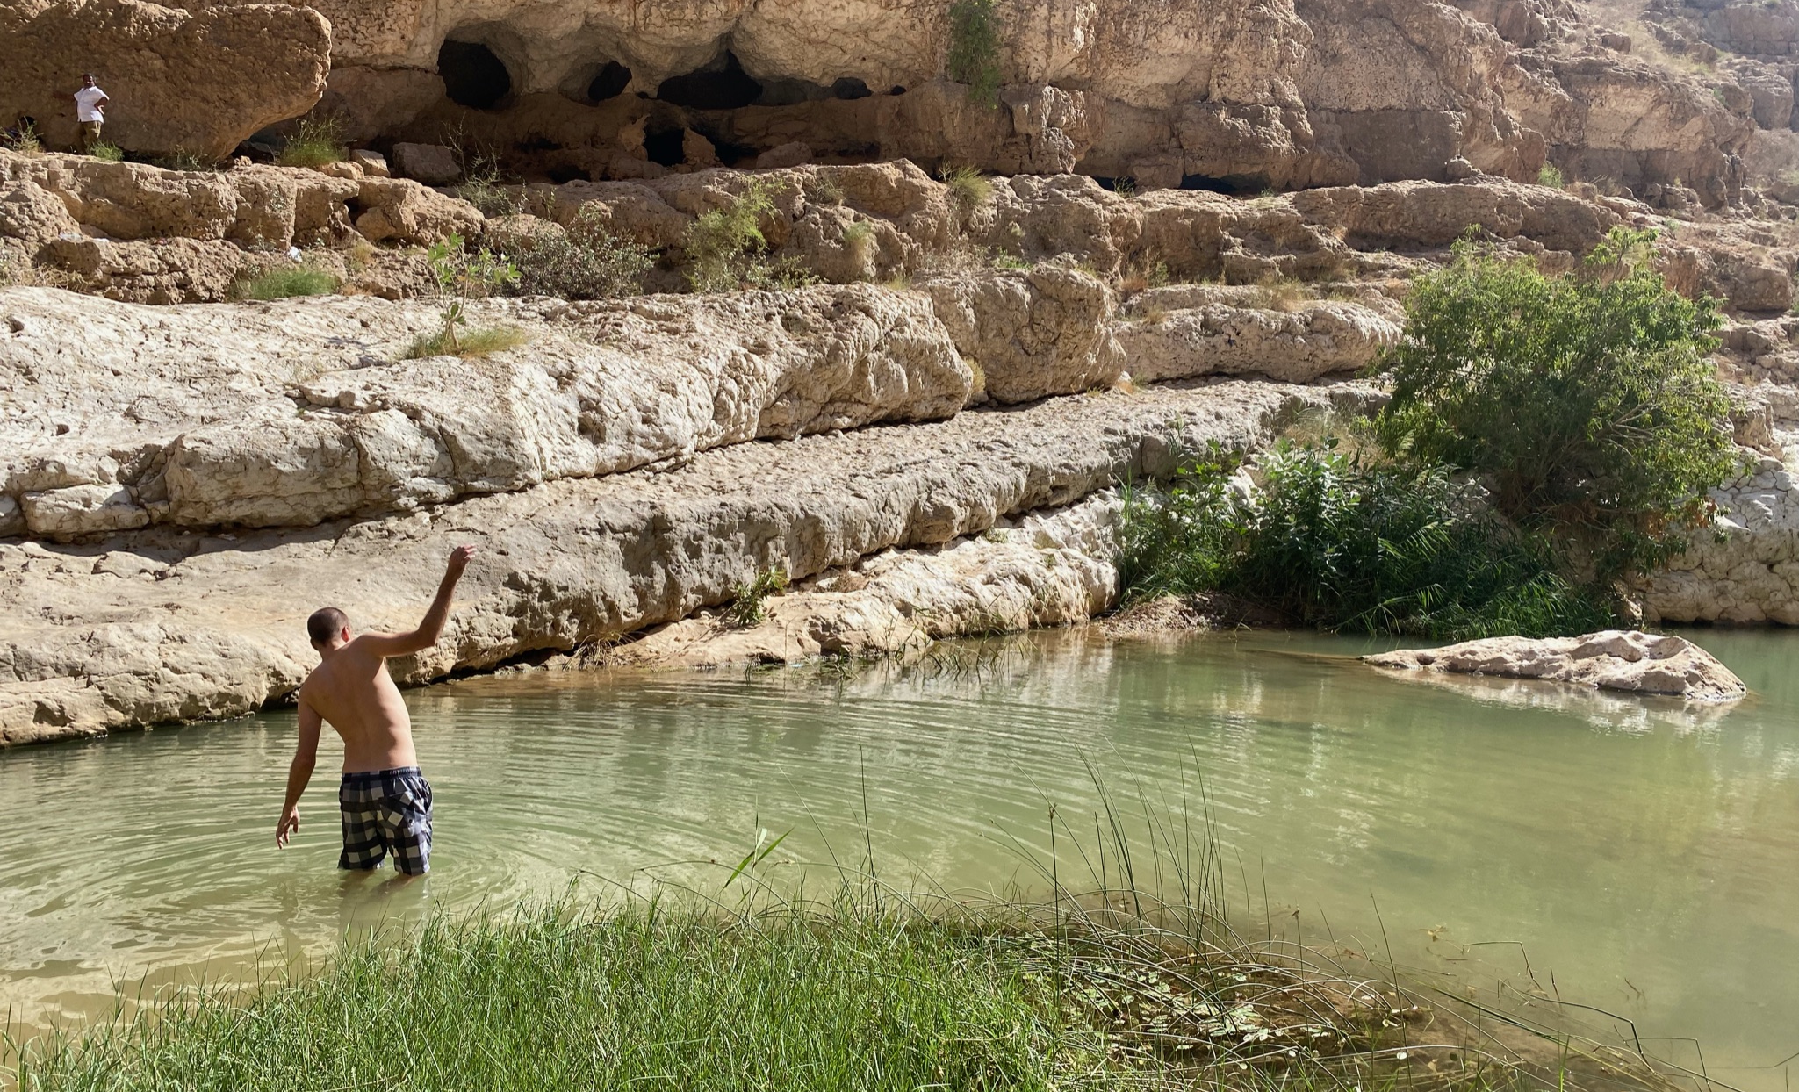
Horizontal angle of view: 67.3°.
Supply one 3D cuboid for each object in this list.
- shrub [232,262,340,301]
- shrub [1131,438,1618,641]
[{"bbox_3d":[-8.184,-3.527,18.000,1.428,0.519,0.900,0,2,0],"label":"shrub"},{"bbox_3d":[5.700,-0.069,16.500,5.869,2.342,2.600,0,2,0],"label":"shrub"}]

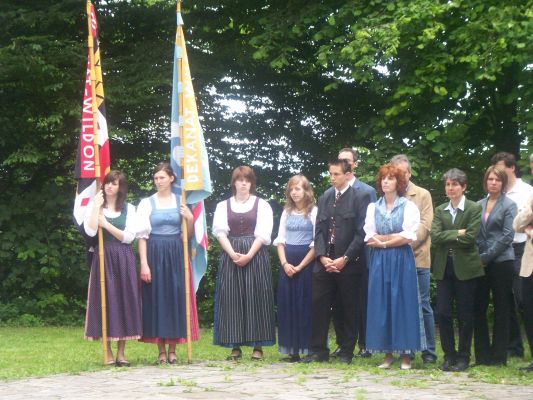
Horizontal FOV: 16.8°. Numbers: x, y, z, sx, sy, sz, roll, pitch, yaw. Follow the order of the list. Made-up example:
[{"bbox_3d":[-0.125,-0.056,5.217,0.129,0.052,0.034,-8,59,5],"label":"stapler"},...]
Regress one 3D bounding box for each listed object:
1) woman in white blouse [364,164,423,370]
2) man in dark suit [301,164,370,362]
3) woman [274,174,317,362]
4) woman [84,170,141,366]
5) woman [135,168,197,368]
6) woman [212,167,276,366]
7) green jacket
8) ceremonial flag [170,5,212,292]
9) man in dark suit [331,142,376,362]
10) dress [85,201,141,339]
[{"bbox_3d":[1.082,0.573,15.350,0.500,1.751,0.450,0,0,20],"label":"woman in white blouse"},{"bbox_3d":[0.607,0.537,15.620,0.500,1.777,0.370,0,1,28],"label":"man in dark suit"},{"bbox_3d":[0.273,0.603,15.850,0.430,1.654,0.380,0,0,12],"label":"woman"},{"bbox_3d":[-1.325,0.593,15.600,0.500,1.697,0.420,0,0,5],"label":"woman"},{"bbox_3d":[-0.845,0.544,15.450,0.500,1.732,0.400,0,1,14],"label":"woman"},{"bbox_3d":[-0.195,0.562,15.950,0.540,1.717,0.460,0,0,-2],"label":"woman"},{"bbox_3d":[1.596,0.324,14.980,0.410,0.690,0.320,0,1,22],"label":"green jacket"},{"bbox_3d":[-0.656,-0.450,15.750,0.370,2.517,0.350,-2,0,0],"label":"ceremonial flag"},{"bbox_3d":[0.755,0.478,16.100,0.490,1.876,0.340,0,1,25],"label":"man in dark suit"},{"bbox_3d":[-1.325,0.619,15.600,0.500,1.195,0.400,0,0,5],"label":"dress"}]

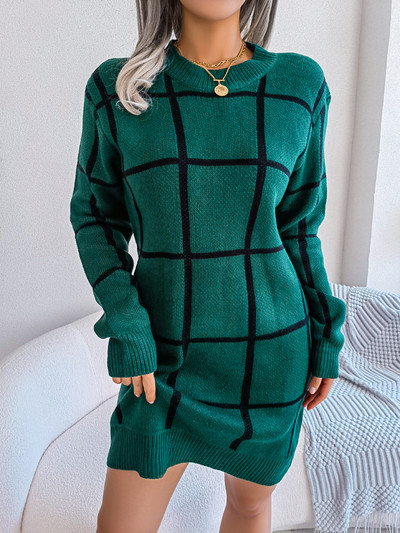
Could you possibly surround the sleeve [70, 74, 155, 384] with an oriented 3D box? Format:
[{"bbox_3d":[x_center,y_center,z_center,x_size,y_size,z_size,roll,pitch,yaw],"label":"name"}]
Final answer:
[{"bbox_3d":[-0.170,-0.073,0.818,0.160,0.560,0.185,-2,11,-9],"label":"sleeve"}]

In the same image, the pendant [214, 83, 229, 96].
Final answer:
[{"bbox_3d":[0.037,-0.303,0.712,0.024,0.027,0.004,1,-7,-5],"label":"pendant"}]

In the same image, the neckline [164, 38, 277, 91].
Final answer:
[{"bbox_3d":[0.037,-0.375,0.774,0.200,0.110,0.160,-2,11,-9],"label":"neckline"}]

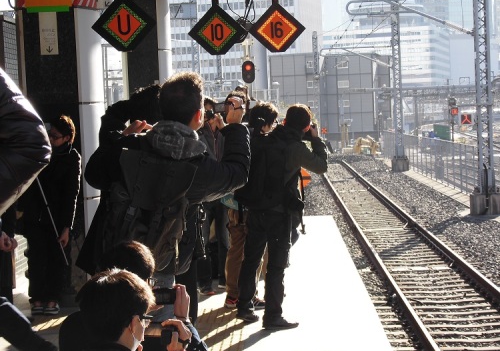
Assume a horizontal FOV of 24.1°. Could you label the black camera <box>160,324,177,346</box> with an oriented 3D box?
[{"bbox_3d":[-0.258,0.509,3.720,0.060,0.070,0.110,-1,3,17],"label":"black camera"}]

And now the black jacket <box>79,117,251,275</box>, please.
[{"bbox_3d":[-0.372,0.095,5.030,0.720,0.670,0.460,-2,3,12],"label":"black jacket"}]

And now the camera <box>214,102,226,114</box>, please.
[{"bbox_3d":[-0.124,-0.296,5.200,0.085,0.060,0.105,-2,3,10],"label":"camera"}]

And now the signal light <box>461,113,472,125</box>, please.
[{"bbox_3d":[5.792,-1.517,31.300,0.330,0.330,0.160,-2,3,5],"label":"signal light"}]

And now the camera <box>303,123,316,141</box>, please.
[{"bbox_3d":[0.464,-0.343,9.120,0.130,0.100,0.110,-1,3,22],"label":"camera"}]

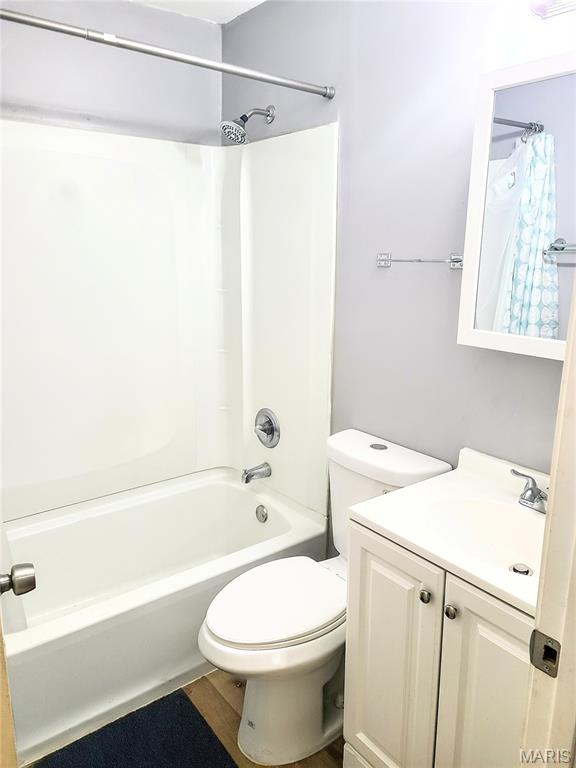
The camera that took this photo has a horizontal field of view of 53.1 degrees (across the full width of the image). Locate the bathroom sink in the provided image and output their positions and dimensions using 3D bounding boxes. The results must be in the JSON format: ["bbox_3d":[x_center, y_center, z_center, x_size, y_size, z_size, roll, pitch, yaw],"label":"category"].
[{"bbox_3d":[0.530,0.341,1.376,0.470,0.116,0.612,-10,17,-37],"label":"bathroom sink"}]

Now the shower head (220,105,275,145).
[{"bbox_3d":[-0.152,-0.985,2.185,0.217,0.152,0.118,-10,17,-37],"label":"shower head"}]

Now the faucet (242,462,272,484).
[{"bbox_3d":[-0.148,0.398,2.561,0.139,0.071,0.059,-10,17,-37],"label":"faucet"}]

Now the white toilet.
[{"bbox_3d":[0.063,0.673,1.804,0.763,0.860,0.441,-10,17,-37],"label":"white toilet"}]

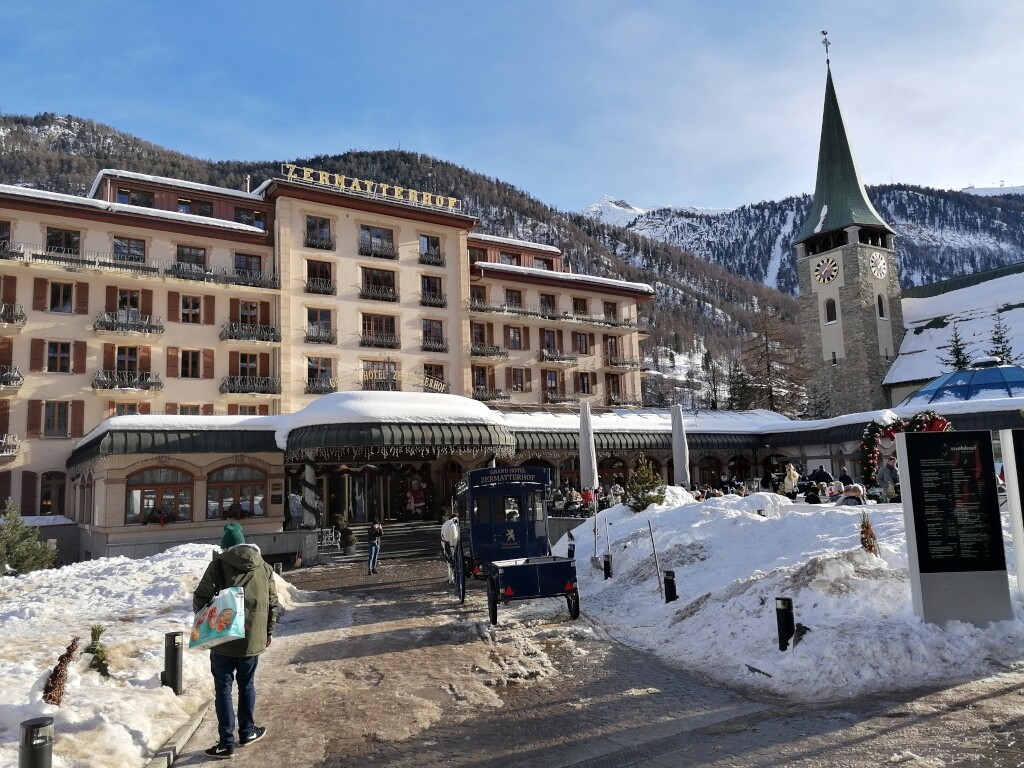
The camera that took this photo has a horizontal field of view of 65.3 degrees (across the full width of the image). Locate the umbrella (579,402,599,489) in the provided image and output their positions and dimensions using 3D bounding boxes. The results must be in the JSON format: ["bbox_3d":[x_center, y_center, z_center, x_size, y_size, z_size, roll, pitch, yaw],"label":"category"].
[{"bbox_3d":[3.250,2.812,33.038,0.750,4.200,0.750,-2,-7,0],"label":"umbrella"}]

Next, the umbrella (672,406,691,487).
[{"bbox_3d":[7.700,3.048,35.638,0.750,4.200,0.750,-2,-7,0],"label":"umbrella"}]

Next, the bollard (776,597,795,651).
[{"bbox_3d":[2.889,2.563,8.360,0.170,0.640,0.170,-2,-7,0],"label":"bollard"}]

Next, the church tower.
[{"bbox_3d":[32.035,-11.278,76.435,6.900,40.980,6.900,3,-9,-34],"label":"church tower"}]

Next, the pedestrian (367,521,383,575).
[{"bbox_3d":[-4.371,5.156,25.304,0.500,1.660,0.420,4,-10,-41],"label":"pedestrian"}]

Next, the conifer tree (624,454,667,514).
[{"bbox_3d":[4.686,3.583,27.869,1.450,2.100,1.450,-2,-7,0],"label":"conifer tree"}]

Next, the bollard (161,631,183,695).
[{"bbox_3d":[-3.544,2.961,8.358,0.170,0.680,0.170,-2,-7,0],"label":"bollard"}]

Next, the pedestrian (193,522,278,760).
[{"bbox_3d":[-2.233,2.031,6.461,0.680,1.780,0.520,-1,-7,-13],"label":"pedestrian"}]

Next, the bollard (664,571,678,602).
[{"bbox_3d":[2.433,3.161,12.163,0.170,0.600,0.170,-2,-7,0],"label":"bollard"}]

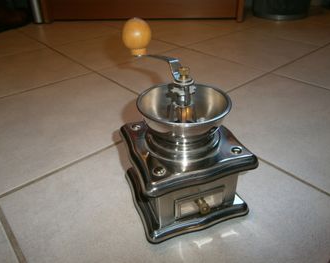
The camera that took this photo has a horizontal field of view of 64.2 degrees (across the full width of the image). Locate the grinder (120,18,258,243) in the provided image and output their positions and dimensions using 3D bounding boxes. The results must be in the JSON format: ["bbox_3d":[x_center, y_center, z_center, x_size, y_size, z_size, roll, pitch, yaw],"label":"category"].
[{"bbox_3d":[0.021,-0.003,0.290,0.119,0.211,0.119,-12,35,-16],"label":"grinder"}]

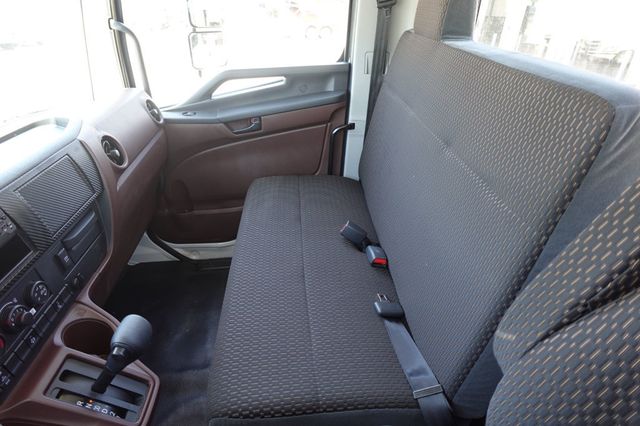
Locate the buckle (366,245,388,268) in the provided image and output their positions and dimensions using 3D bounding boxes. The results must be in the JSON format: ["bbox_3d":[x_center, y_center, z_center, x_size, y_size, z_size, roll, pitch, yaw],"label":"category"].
[{"bbox_3d":[0.175,0.131,1.088,0.046,0.027,0.072,-2,32,-4],"label":"buckle"}]

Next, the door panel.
[{"bbox_3d":[-0.352,-0.222,1.591,0.930,0.840,0.110,-2,32,-4],"label":"door panel"}]

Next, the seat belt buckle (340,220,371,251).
[{"bbox_3d":[0.113,0.071,1.156,0.080,0.047,0.030,40,31,29],"label":"seat belt buckle"}]

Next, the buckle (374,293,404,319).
[{"bbox_3d":[0.174,0.240,0.921,0.058,0.020,0.066,-2,32,-4],"label":"buckle"}]

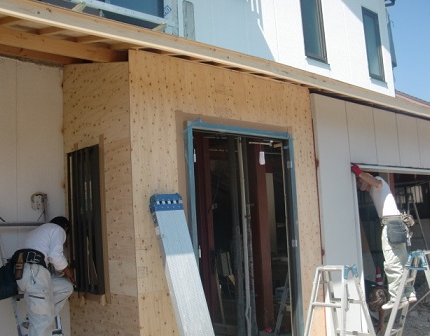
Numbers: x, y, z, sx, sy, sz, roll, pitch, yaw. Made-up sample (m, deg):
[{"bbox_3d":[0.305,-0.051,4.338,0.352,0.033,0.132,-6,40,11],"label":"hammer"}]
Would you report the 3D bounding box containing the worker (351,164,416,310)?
[{"bbox_3d":[1.840,0.740,5.420,0.680,1.600,0.520,-4,-8,8],"label":"worker"}]

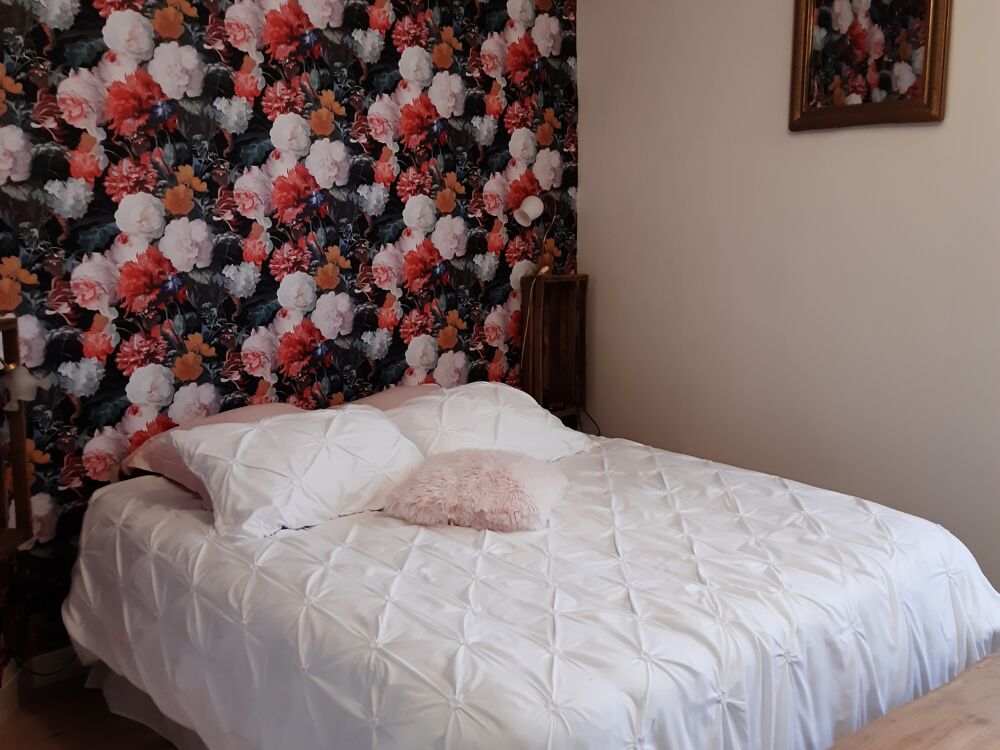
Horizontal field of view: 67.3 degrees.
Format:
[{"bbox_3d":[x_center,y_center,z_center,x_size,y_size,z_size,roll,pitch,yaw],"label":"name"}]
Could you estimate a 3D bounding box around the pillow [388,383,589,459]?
[{"bbox_3d":[0.000,0.182,2.761,0.680,0.160,0.460,-9,35,-35],"label":"pillow"}]

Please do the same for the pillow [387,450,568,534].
[{"bbox_3d":[-0.053,0.330,2.276,0.500,0.140,0.400,3,21,14],"label":"pillow"}]

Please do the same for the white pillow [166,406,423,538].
[{"bbox_3d":[-0.602,0.274,2.294,0.680,0.160,0.470,-7,41,-26],"label":"white pillow"}]

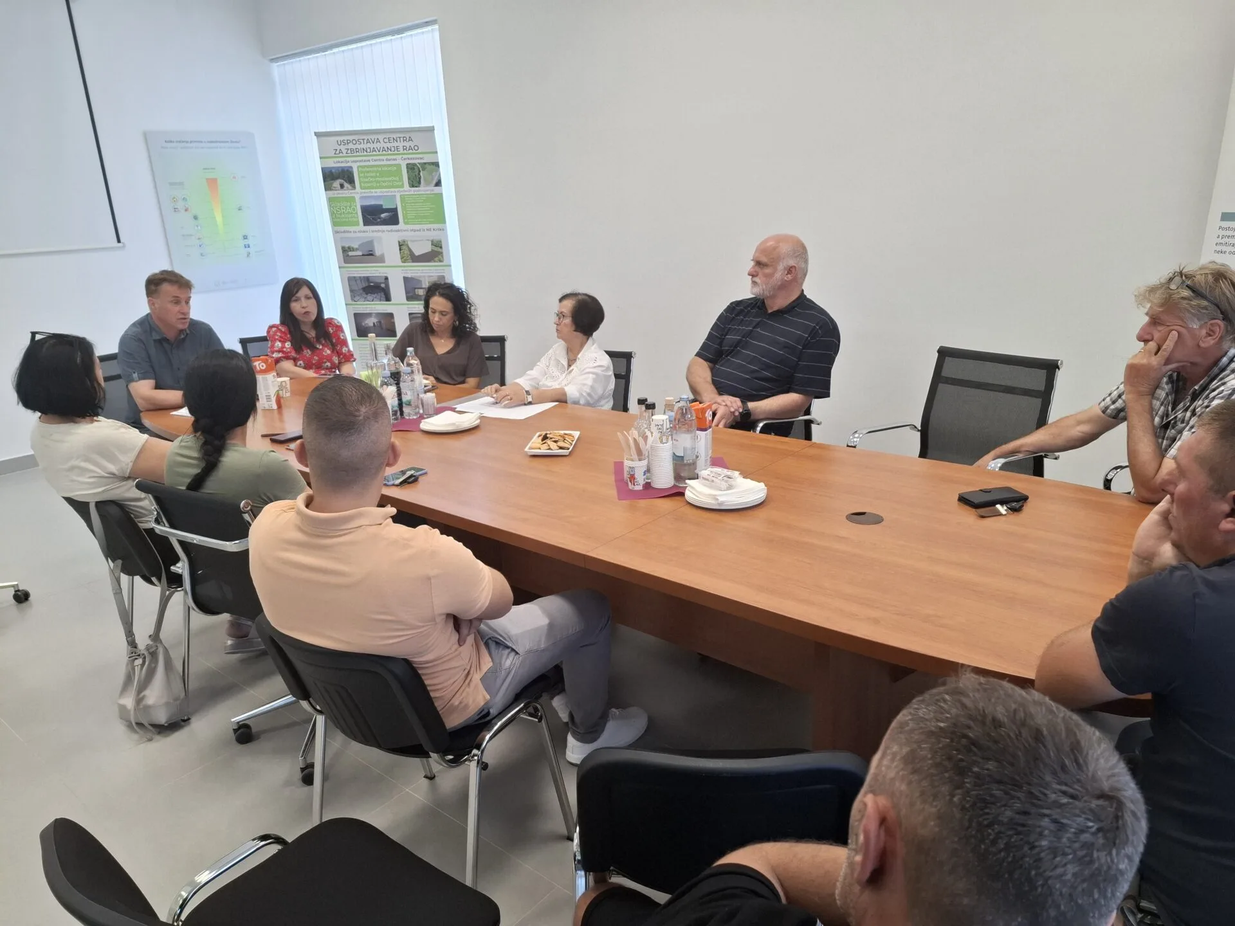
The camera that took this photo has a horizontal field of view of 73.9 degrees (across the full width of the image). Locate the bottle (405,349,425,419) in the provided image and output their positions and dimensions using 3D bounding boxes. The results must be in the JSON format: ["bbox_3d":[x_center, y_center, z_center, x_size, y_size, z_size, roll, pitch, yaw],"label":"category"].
[{"bbox_3d":[-0.878,-0.380,3.663,0.085,0.305,0.085,12,23,39],"label":"bottle"}]

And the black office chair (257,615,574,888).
[{"bbox_3d":[-0.466,0.680,2.028,0.540,0.820,0.570,7,20,27],"label":"black office chair"}]

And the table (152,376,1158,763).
[{"bbox_3d":[-0.338,0.300,3.188,4.600,0.750,1.300,12,23,39],"label":"table"}]

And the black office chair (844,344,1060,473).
[{"bbox_3d":[1.321,0.114,3.269,0.600,1.020,0.580,-15,22,-35],"label":"black office chair"}]

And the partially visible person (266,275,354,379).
[{"bbox_3d":[-1.692,-0.410,4.741,0.480,1.280,0.800,-8,18,-18],"label":"partially visible person"}]

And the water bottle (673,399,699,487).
[{"bbox_3d":[0.212,-0.066,2.564,0.078,0.278,0.078,-2,18,1],"label":"water bottle"}]

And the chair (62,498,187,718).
[{"bbox_3d":[-1.555,0.395,2.949,0.530,0.820,0.580,11,22,37],"label":"chair"}]

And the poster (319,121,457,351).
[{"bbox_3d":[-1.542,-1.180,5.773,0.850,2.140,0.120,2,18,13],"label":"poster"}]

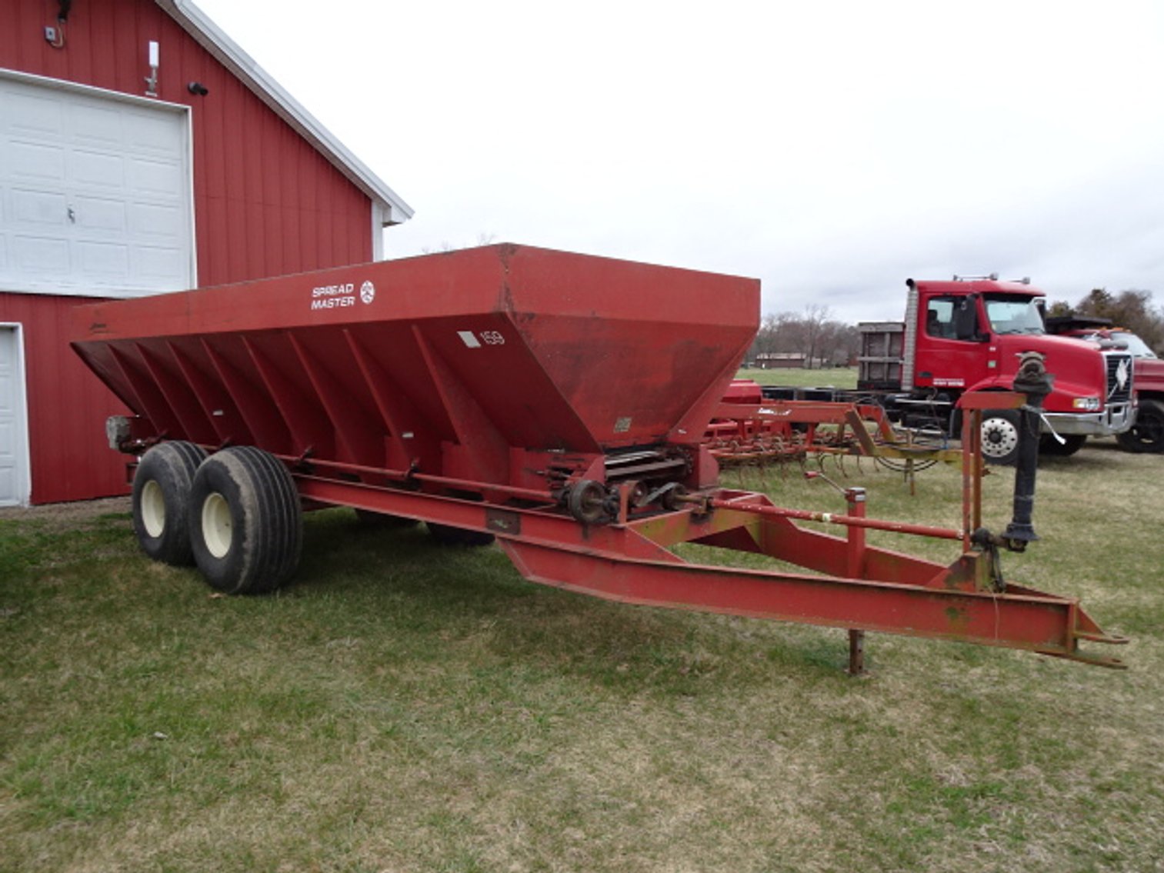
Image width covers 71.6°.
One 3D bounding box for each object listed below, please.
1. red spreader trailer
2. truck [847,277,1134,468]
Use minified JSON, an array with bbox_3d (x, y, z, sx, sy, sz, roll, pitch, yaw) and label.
[{"bbox_3d":[-1.137,0.022,5.979,8.730,2.220,2.340,4,7,41],"label":"red spreader trailer"},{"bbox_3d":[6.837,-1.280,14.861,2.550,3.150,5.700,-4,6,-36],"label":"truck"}]

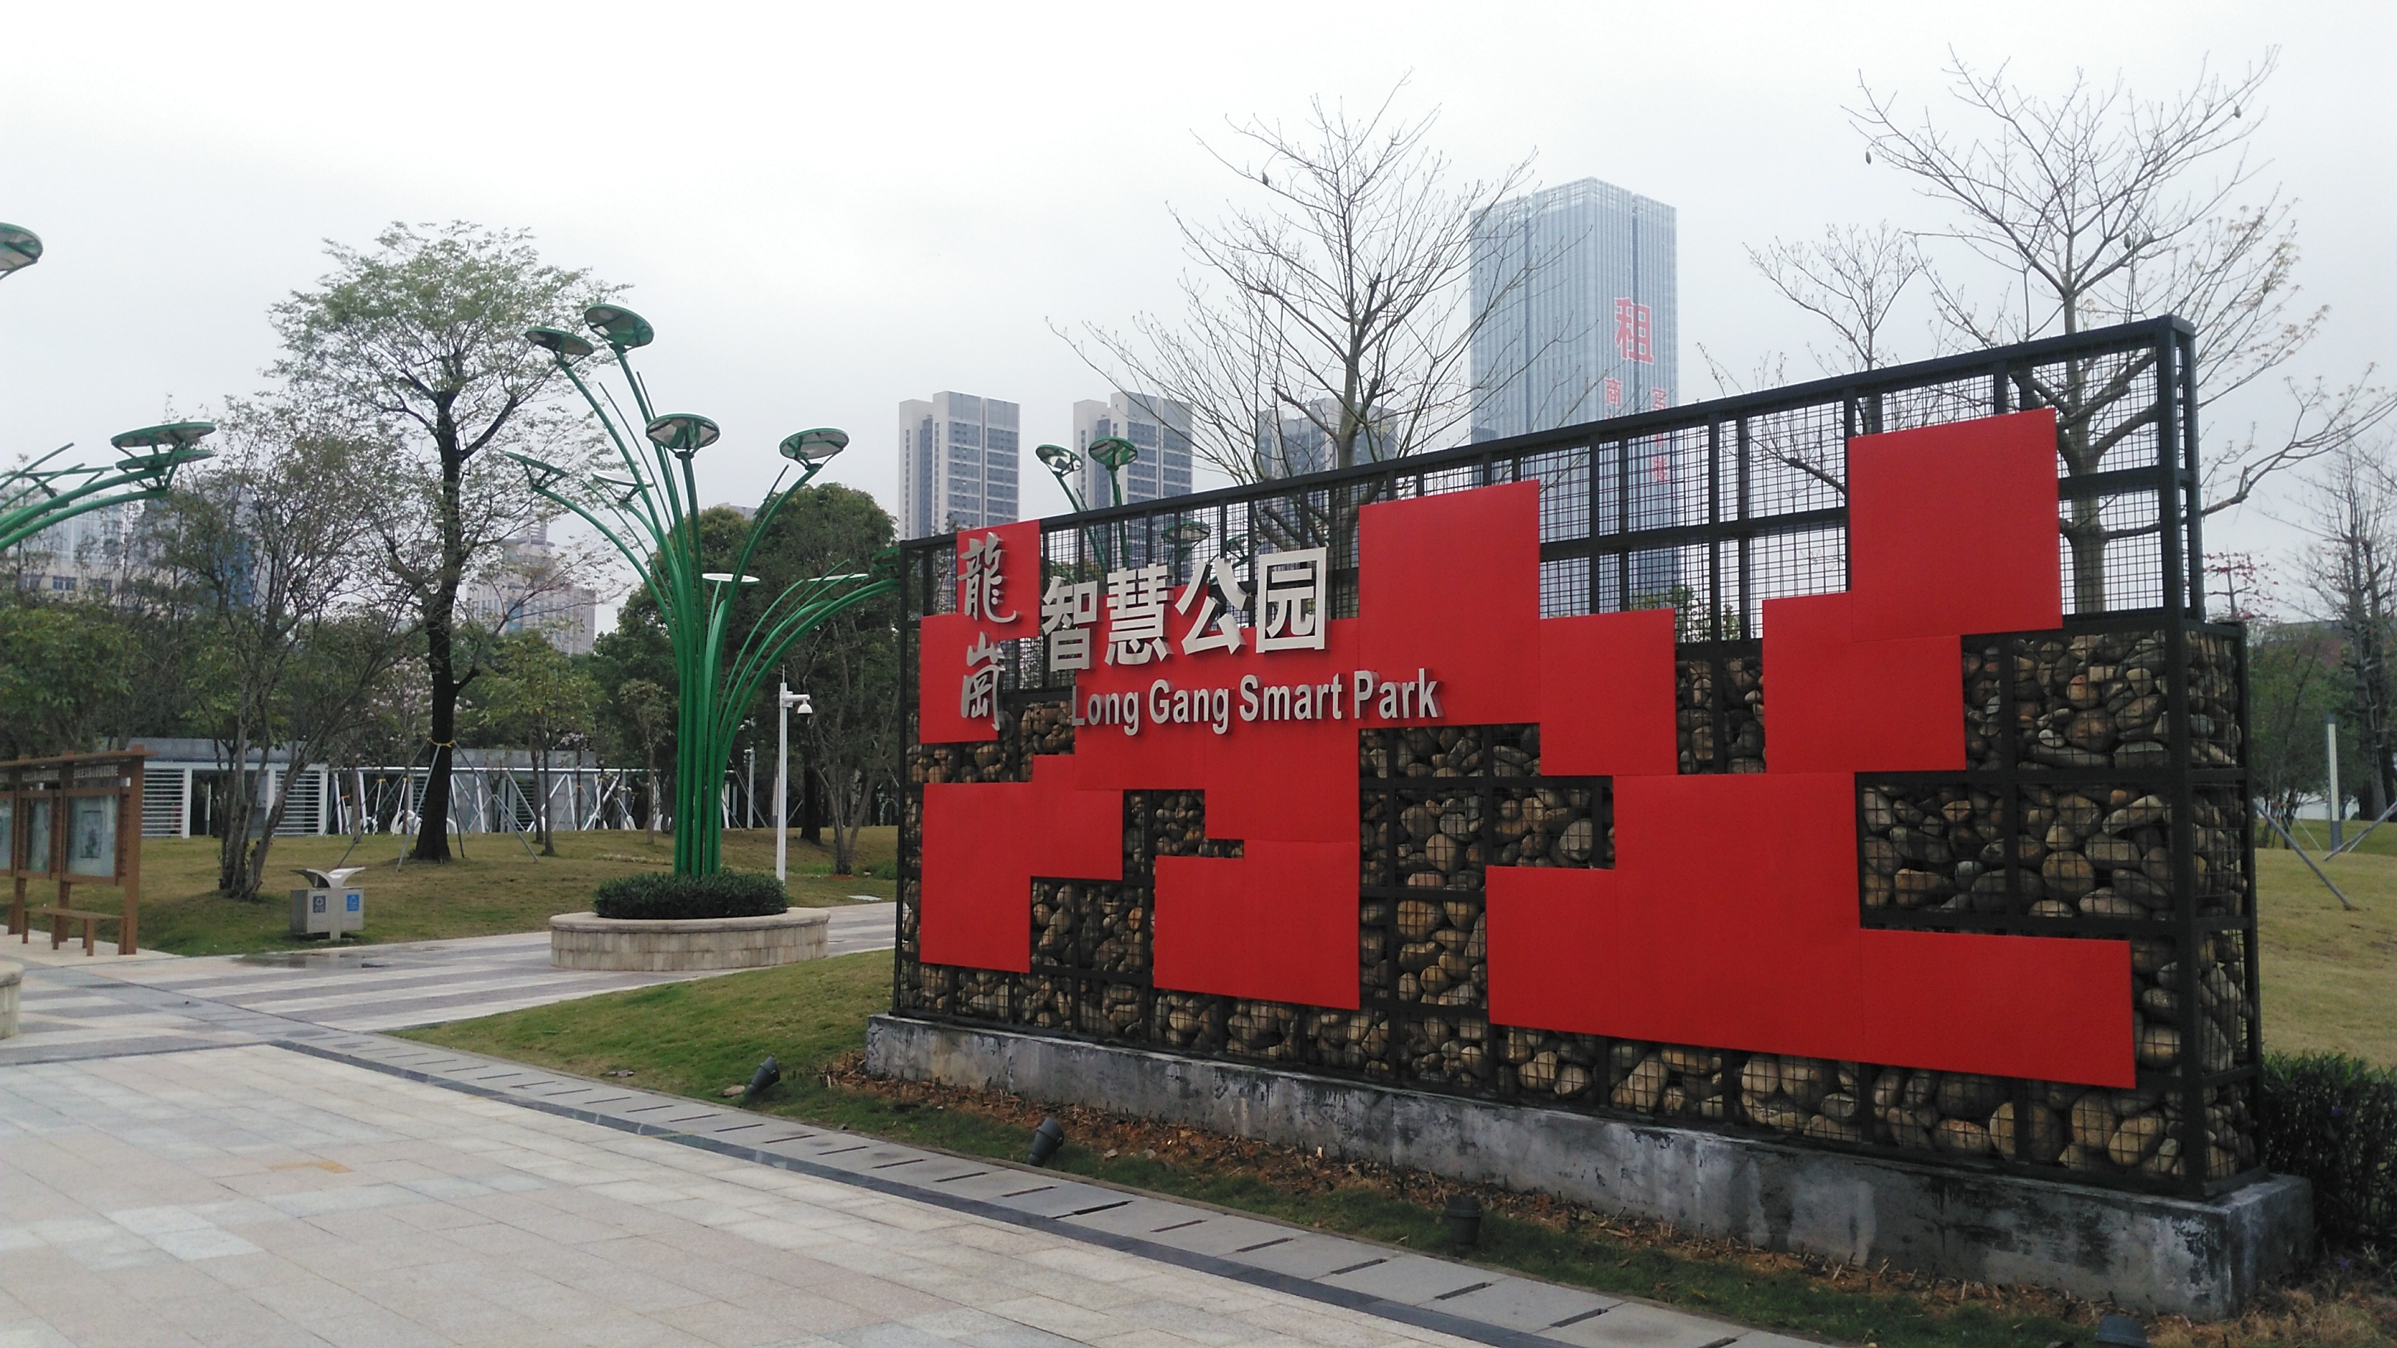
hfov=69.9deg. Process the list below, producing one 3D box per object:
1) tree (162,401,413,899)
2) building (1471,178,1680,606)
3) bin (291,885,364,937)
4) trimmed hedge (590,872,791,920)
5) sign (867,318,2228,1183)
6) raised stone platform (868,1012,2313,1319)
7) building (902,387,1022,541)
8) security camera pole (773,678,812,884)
[{"bbox_3d":[-14.068,-0.410,26.532,3.875,7.690,3.875,2,-5,-28],"label":"tree"},{"bbox_3d":[102.617,-44.218,474.825,37.972,167.204,42.548,-4,-6,45],"label":"building"},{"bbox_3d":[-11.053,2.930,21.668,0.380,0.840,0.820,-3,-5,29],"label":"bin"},{"bbox_3d":[-5.737,2.484,19.203,2.240,0.480,2.200,1,-5,-17],"label":"trimmed hedge"},{"bbox_3d":[0.949,0.476,8.601,7.351,2.959,0.704,-4,-6,45],"label":"sign"},{"bbox_3d":[0.954,2.098,8.385,7.466,0.344,0.990,-4,-6,45],"label":"raised stone platform"},{"bbox_3d":[-83.498,-22.473,606.299,27.956,144.582,30.914,-4,-6,45],"label":"building"},{"bbox_3d":[-7.290,2.026,30.839,0.620,4.031,0.200,0,-5,0],"label":"security camera pole"}]

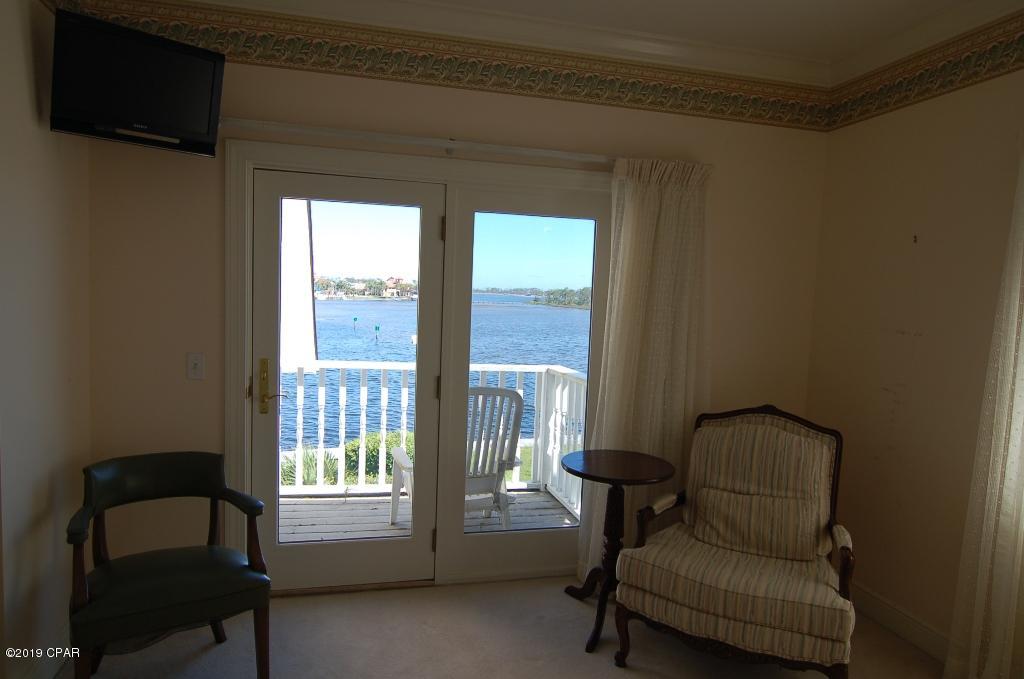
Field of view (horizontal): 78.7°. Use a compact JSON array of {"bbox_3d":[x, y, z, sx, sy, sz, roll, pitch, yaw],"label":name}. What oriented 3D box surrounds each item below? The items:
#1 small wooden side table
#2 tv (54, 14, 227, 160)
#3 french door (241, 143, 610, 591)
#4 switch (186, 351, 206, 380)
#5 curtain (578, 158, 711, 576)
[{"bbox_3d":[0.462,0.934,2.846,0.512,0.738,0.512,2,5,0],"label":"small wooden side table"},{"bbox_3d":[-1.414,-0.951,2.379,0.085,0.398,0.565,27,20,36],"label":"tv"},{"bbox_3d":[-0.367,0.192,3.093,1.867,2.089,0.090,1,5,-14],"label":"french door"},{"bbox_3d":[-1.424,0.122,2.810,0.071,0.117,0.013,1,5,-14],"label":"switch"},{"bbox_3d":[0.714,0.176,3.255,0.621,2.183,0.120,1,5,-14],"label":"curtain"}]

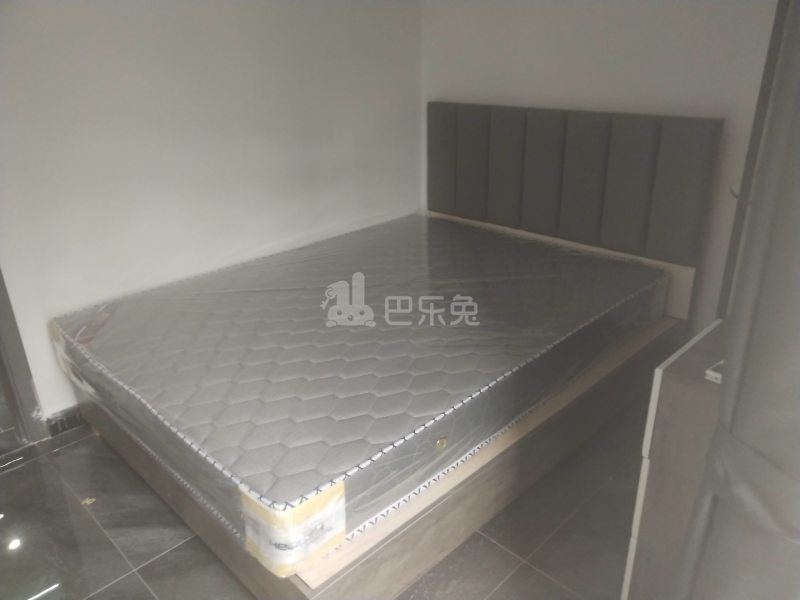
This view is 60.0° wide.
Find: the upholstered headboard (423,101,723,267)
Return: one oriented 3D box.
[{"bbox_3d":[0.692,-0.593,3.238,1.482,0.593,0.070,20,32,40],"label":"upholstered headboard"}]

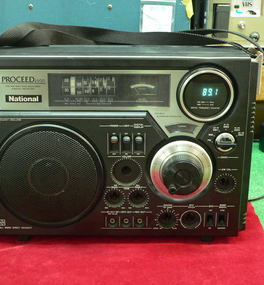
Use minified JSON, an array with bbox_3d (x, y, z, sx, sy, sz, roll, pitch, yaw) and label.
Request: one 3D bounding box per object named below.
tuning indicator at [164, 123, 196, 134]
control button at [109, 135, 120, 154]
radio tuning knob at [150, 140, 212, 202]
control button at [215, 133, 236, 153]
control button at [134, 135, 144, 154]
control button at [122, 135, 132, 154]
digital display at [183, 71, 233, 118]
[{"bbox_3d":[0.062,-0.018,0.649,0.041,0.016,0.005,0,17,0],"label":"tuning indicator"},{"bbox_3d":[-0.023,0.003,0.646,0.013,0.025,0.009,0,17,0],"label":"control button"},{"bbox_3d":[0.065,0.041,0.642,0.080,0.080,0.034,0,17,0],"label":"radio tuning knob"},{"bbox_3d":[0.119,0.001,0.640,0.026,0.025,0.014,0,17,0],"label":"control button"},{"bbox_3d":[0.009,0.003,0.646,0.013,0.025,0.009,0,17,0],"label":"control button"},{"bbox_3d":[-0.006,0.003,0.646,0.013,0.025,0.009,0,17,0],"label":"control button"},{"bbox_3d":[0.094,-0.060,0.632,0.064,0.064,0.012,0,17,0],"label":"digital display"}]

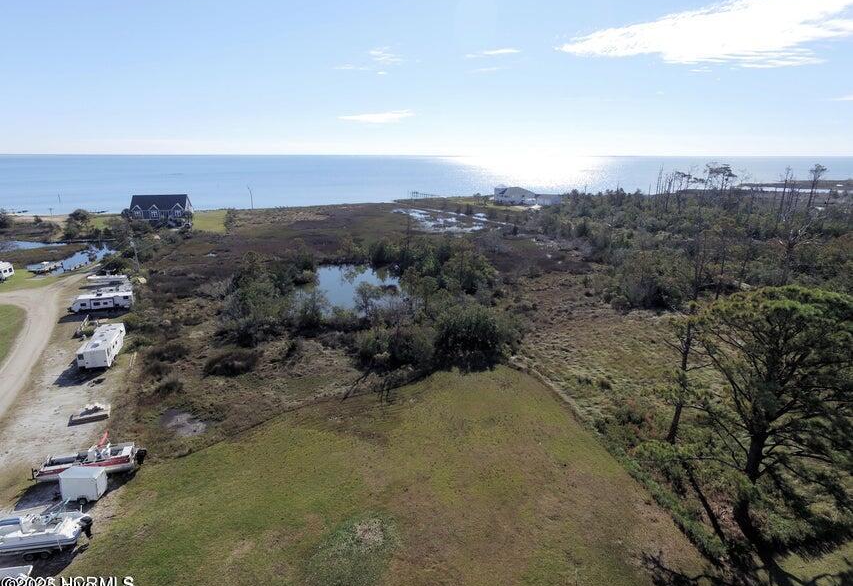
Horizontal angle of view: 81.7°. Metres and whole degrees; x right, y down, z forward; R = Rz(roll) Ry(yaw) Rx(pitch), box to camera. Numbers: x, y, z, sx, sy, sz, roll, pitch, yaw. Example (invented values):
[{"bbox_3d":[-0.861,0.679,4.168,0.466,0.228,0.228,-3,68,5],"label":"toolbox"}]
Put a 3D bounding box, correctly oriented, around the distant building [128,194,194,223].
[{"bbox_3d":[-109.403,-34.378,204.439,20.500,11.400,13.000,-5,16,-16],"label":"distant building"}]

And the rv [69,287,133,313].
[{"bbox_3d":[-60.206,1.947,91.627,10.200,3.100,2.900,-5,17,-17],"label":"rv"}]

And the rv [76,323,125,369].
[{"bbox_3d":[-46.222,7.793,70.615,3.100,3.350,11.500,-6,17,-21],"label":"rv"}]

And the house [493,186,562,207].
[{"bbox_3d":[58.664,-57.700,291.238,35.000,10.000,16.000,2,16,8],"label":"house"}]

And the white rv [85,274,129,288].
[{"bbox_3d":[-71.991,-3.399,111.533,8.800,2.500,2.500,-3,16,-12],"label":"white rv"}]

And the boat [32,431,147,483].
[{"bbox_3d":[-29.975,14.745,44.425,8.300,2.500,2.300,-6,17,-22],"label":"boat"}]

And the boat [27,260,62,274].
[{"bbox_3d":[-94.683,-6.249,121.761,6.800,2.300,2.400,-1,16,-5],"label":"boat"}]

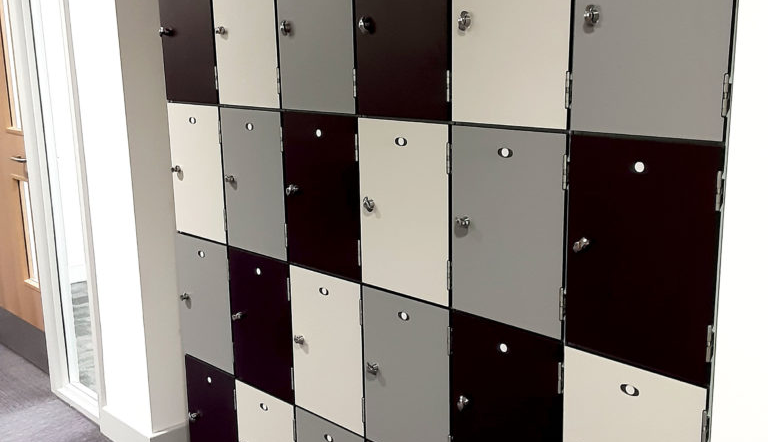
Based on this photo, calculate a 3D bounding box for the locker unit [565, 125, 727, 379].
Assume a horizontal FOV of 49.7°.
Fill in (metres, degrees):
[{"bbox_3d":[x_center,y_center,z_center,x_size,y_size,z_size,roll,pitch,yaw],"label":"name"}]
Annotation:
[{"bbox_3d":[0.617,0.025,1.645,0.447,0.418,0.298,-13,17,-42],"label":"locker unit"}]

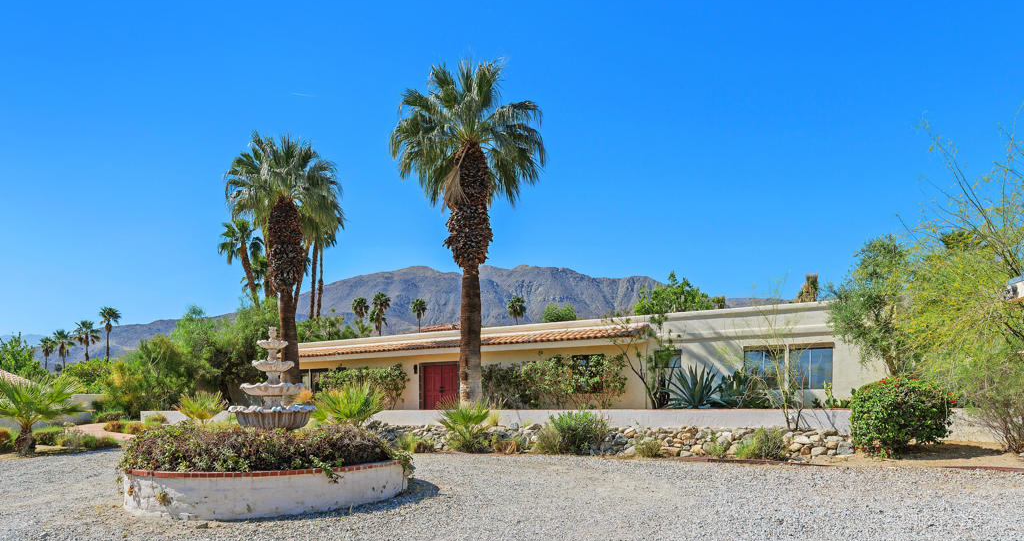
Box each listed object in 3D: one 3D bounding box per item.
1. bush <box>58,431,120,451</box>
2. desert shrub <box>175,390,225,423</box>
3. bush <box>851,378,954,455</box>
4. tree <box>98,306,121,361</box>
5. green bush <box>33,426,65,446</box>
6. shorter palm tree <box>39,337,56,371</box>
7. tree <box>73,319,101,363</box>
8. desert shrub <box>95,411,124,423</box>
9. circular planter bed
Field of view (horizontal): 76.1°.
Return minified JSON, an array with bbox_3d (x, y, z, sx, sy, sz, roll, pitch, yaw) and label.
[{"bbox_3d":[-12.915,5.227,20.000,1.895,0.611,1.200,0,-8,0],"label":"bush"},{"bbox_3d":[-11.224,4.956,23.500,1.800,1.250,1.600,0,-8,0],"label":"desert shrub"},{"bbox_3d":[10.001,3.749,16.800,2.650,2.100,2.400,0,-8,0],"label":"bush"},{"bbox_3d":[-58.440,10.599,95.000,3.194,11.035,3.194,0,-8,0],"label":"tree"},{"bbox_3d":[-13.459,4.791,19.000,0.950,0.620,0.850,0,-8,0],"label":"green bush"},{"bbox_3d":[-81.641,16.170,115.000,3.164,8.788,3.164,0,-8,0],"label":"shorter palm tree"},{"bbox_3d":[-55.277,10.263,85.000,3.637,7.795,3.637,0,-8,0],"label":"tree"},{"bbox_3d":[-15.379,5.617,25.000,1.150,0.500,0.950,0,-8,0],"label":"desert shrub"},{"bbox_3d":[-3.805,3.242,10.100,4.100,0.560,4.050,0,-8,0],"label":"circular planter bed"}]

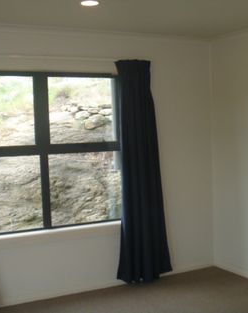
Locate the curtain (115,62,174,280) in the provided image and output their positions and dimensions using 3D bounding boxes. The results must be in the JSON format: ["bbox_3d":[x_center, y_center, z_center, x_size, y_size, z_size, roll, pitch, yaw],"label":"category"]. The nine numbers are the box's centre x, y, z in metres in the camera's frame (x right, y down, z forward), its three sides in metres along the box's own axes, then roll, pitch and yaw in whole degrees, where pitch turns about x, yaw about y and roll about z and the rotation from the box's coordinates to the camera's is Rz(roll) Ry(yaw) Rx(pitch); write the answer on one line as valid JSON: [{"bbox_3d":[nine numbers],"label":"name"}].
[{"bbox_3d":[0.196,0.149,4.394,0.570,2.095,0.160,-4,4,-28],"label":"curtain"}]

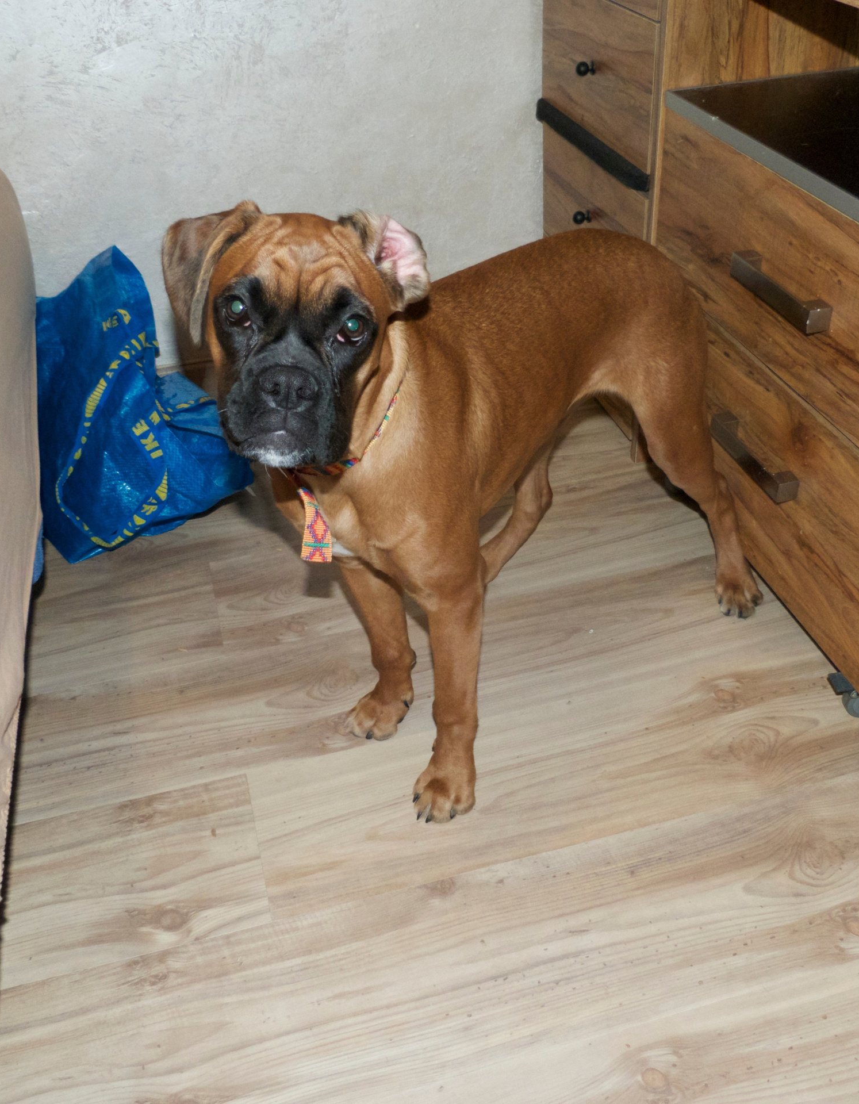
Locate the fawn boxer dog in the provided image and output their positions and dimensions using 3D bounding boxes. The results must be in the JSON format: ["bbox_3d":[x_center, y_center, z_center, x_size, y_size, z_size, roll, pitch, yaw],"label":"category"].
[{"bbox_3d":[0.078,-0.096,1.049,0.283,0.622,0.648,26,46,34],"label":"fawn boxer dog"}]

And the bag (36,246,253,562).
[{"bbox_3d":[-0.448,-0.242,1.524,0.339,0.344,0.322,-20,40,-20],"label":"bag"}]

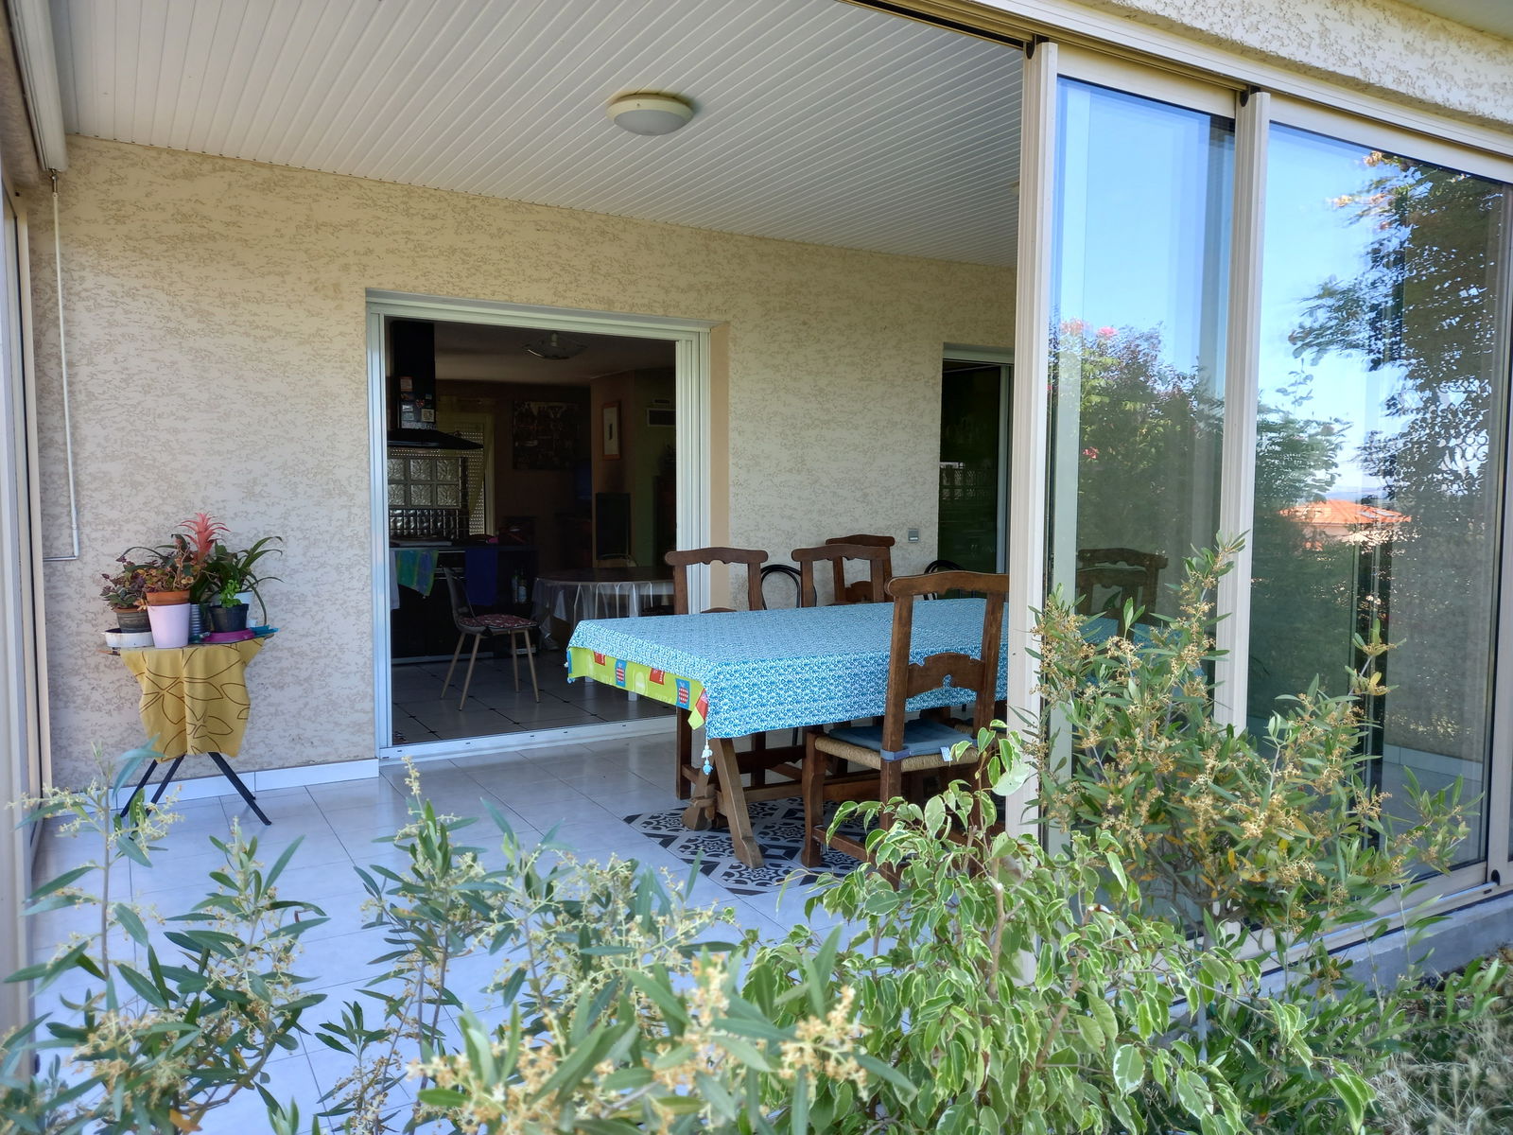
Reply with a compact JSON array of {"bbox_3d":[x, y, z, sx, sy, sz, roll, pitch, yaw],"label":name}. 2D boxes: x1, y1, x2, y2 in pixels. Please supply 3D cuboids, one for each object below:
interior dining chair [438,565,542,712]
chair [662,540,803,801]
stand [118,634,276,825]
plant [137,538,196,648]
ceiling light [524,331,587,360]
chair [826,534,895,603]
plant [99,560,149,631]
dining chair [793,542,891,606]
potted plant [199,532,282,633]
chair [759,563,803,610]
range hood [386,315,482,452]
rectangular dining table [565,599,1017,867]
[{"bbox_3d":[-1.595,0.395,6.558,0.590,0.820,0.460,-2,5,-31],"label":"interior dining chair"},{"bbox_3d":[-0.043,0.453,4.552,0.510,1.055,0.500,-2,5,-31],"label":"chair"},{"bbox_3d":[-2.206,0.634,4.273,0.590,0.720,0.490,-2,5,-31],"label":"stand"},{"bbox_3d":[-2.178,0.084,4.051,0.210,0.420,0.210,-2,5,-31],"label":"plant"},{"bbox_3d":[-1.406,-1.617,7.689,0.460,0.290,0.460,-2,5,-31],"label":"ceiling light"},{"bbox_3d":[0.686,0.353,5.968,0.510,1.055,0.500,-2,5,-31],"label":"chair"},{"bbox_3d":[-2.325,0.132,4.037,0.180,0.285,0.180,-2,5,-31],"label":"plant"},{"bbox_3d":[0.516,0.436,4.824,0.510,1.055,0.500,-2,5,-28],"label":"dining chair"},{"bbox_3d":[-2.059,0.059,4.329,0.300,0.390,0.270,-2,5,-31],"label":"potted plant"},{"bbox_3d":[0.218,0.450,5.685,0.420,0.900,0.500,-2,5,-31],"label":"chair"},{"bbox_3d":[-2.584,-1.361,8.245,0.900,0.950,0.550,-2,5,-31],"label":"range hood"},{"bbox_3d":[0.477,0.610,4.301,2.060,0.782,1.150,-2,5,-27],"label":"rectangular dining table"}]

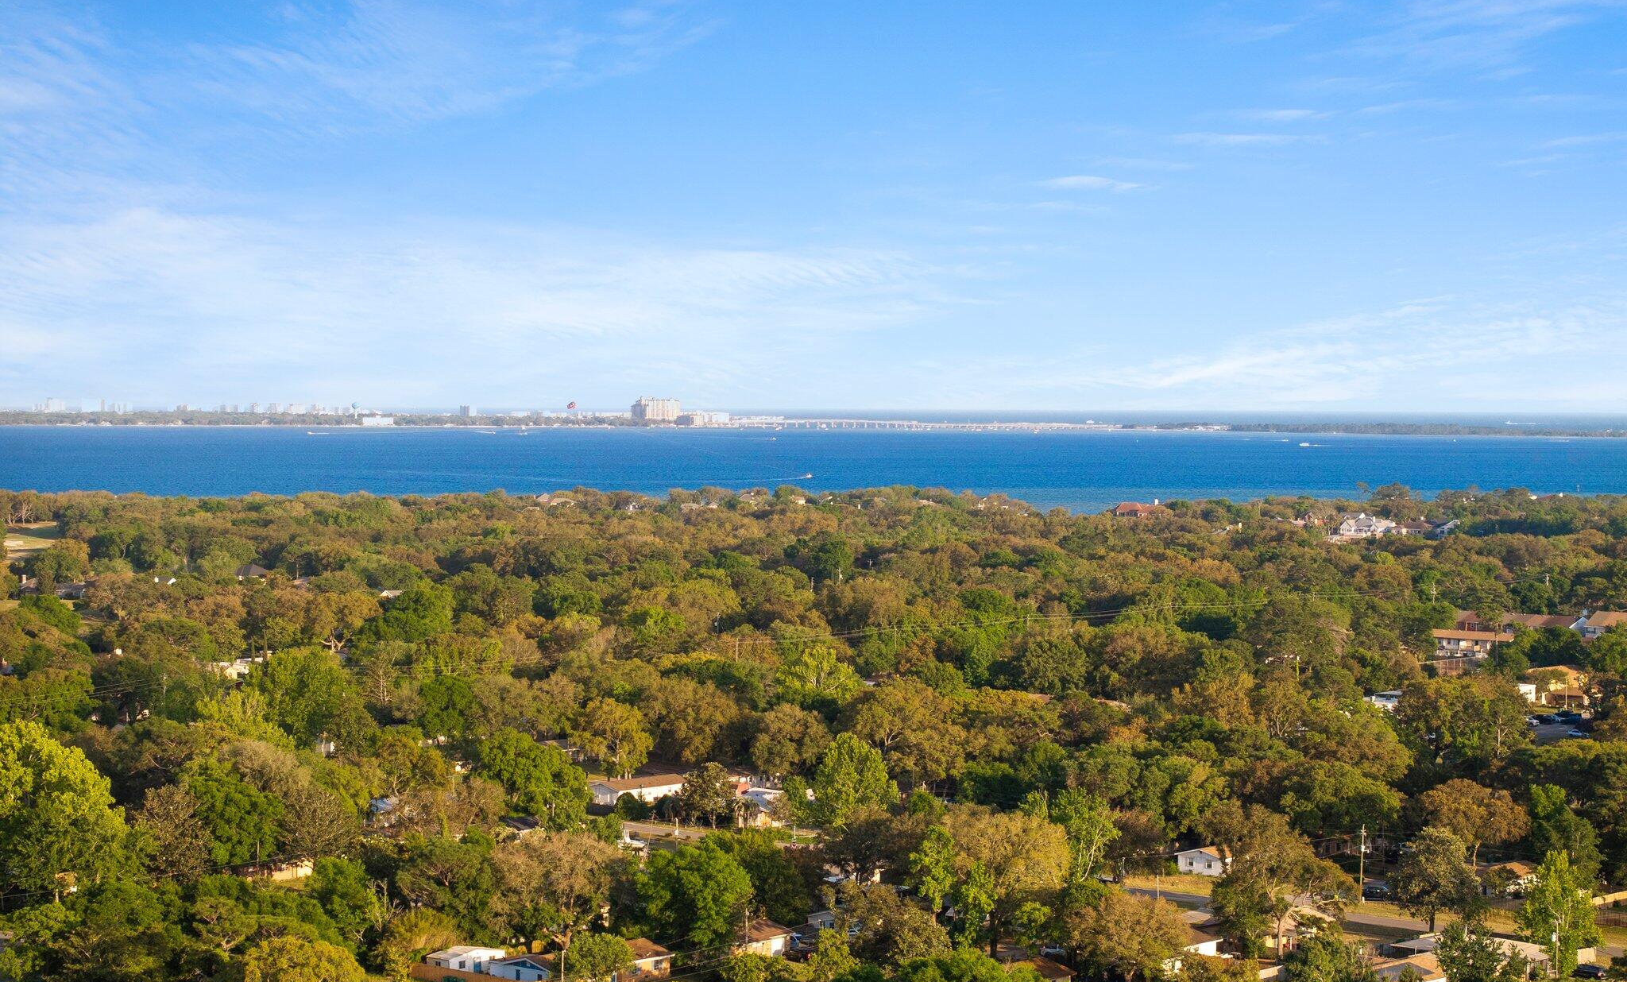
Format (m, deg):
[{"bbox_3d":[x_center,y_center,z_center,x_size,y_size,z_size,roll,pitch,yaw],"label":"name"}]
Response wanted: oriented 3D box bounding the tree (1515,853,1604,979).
[{"bbox_3d":[84.359,47.667,371.091,9.600,14.400,9.600,0,2,0],"label":"tree"}]

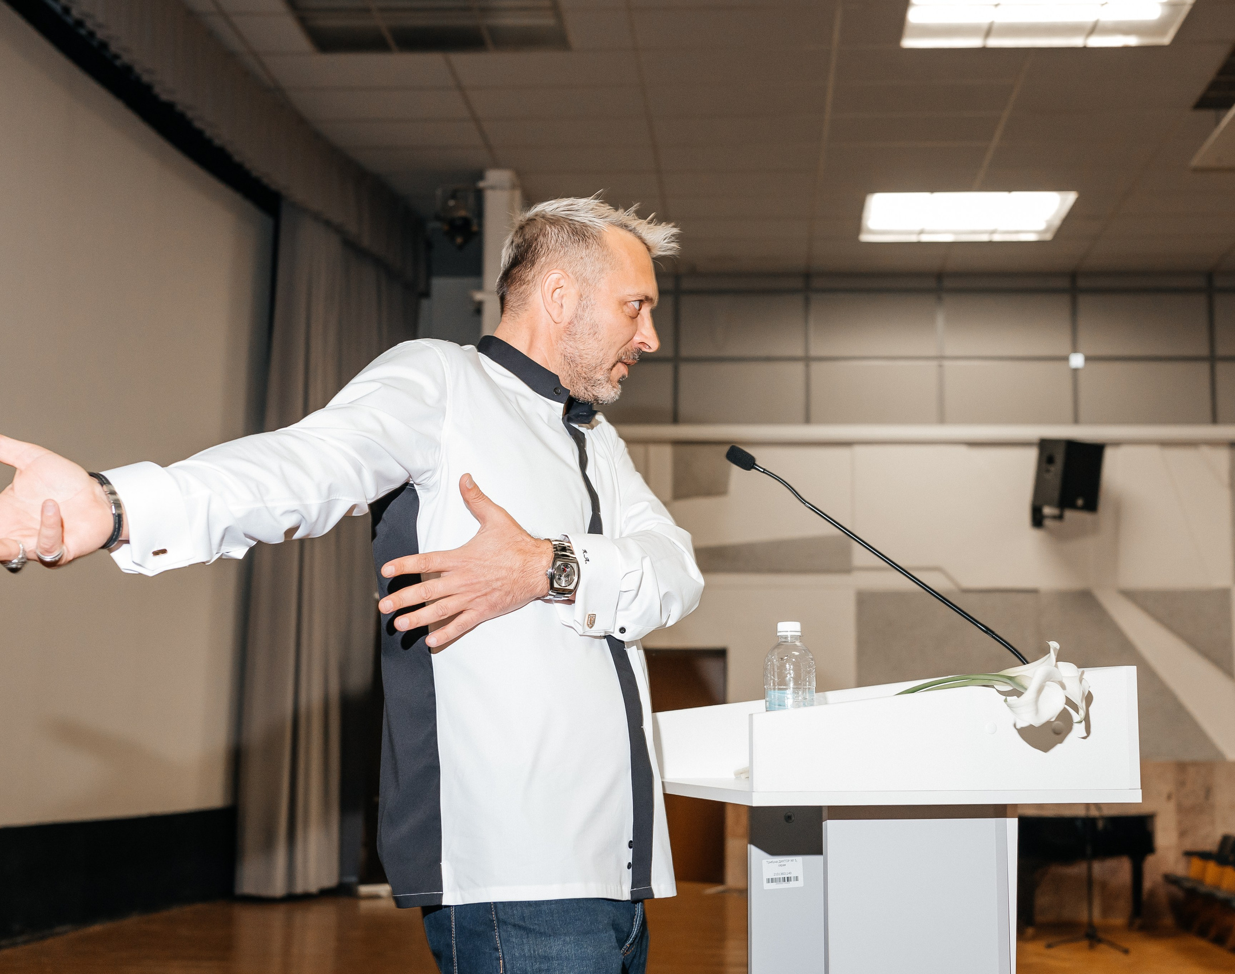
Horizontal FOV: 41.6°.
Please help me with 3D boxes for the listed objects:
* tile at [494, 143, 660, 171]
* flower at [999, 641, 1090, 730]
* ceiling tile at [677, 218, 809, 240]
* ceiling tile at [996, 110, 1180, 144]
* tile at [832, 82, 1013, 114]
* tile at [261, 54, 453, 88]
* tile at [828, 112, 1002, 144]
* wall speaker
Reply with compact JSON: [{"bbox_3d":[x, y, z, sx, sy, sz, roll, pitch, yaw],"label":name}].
[{"bbox_3d":[-0.302,-2.426,12.038,1.200,0.020,0.600,0,-7,5],"label":"tile"},{"bbox_3d":[0.525,0.245,2.000,0.105,0.105,0.100,5,-8,-26],"label":"flower"},{"bbox_3d":[1.042,-2.185,13.677,1.200,0.020,0.600,0,-7,5],"label":"ceiling tile"},{"bbox_3d":[3.235,-2.474,11.148,1.200,0.020,0.600,0,-7,5],"label":"ceiling tile"},{"bbox_3d":[1.990,-2.560,10.670,1.200,0.020,0.600,0,-7,5],"label":"tile"},{"bbox_3d":[-1.646,-2.667,10.399,1.200,0.020,0.600,0,-7,5],"label":"tile"},{"bbox_3d":[2.039,-2.483,11.251,1.200,0.020,0.600,0,-7,5],"label":"tile"},{"bbox_3d":[3.930,-0.055,14.201,0.410,0.670,0.380,5,2,-26],"label":"wall speaker"}]

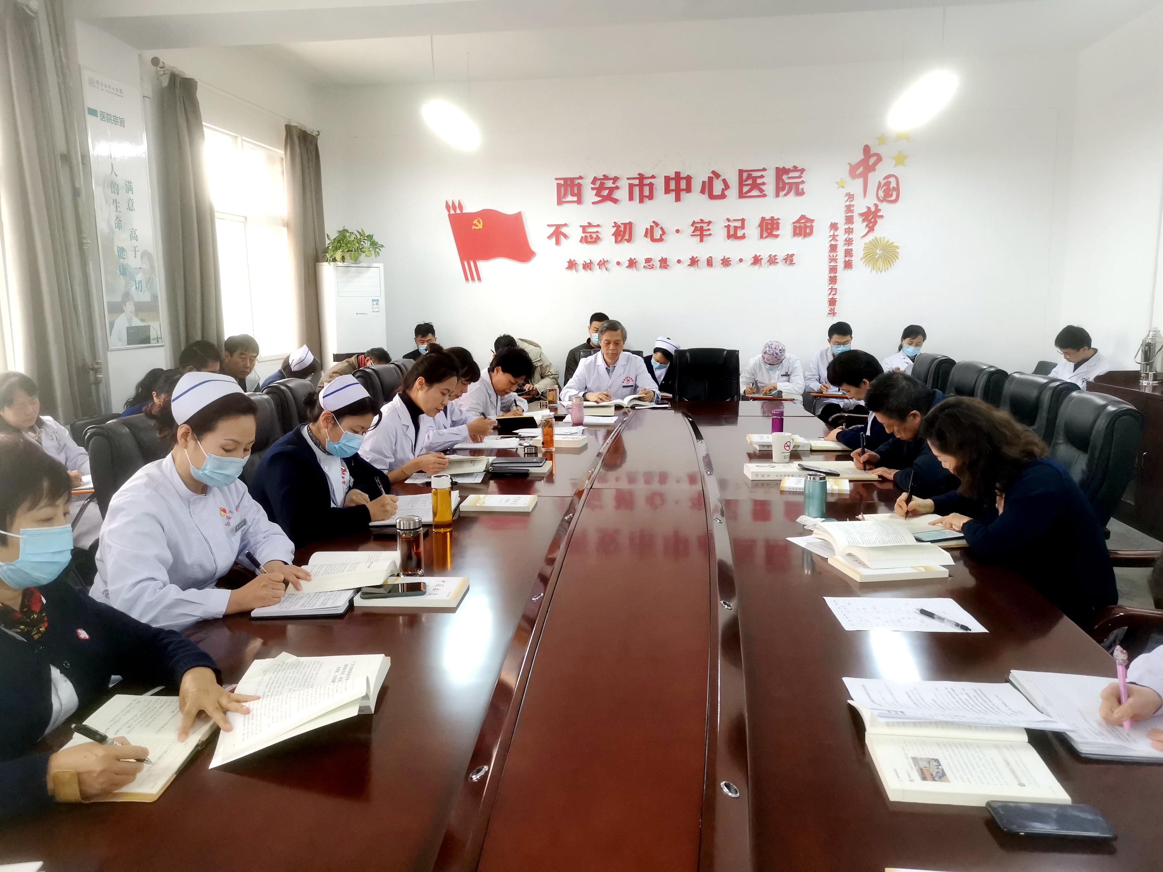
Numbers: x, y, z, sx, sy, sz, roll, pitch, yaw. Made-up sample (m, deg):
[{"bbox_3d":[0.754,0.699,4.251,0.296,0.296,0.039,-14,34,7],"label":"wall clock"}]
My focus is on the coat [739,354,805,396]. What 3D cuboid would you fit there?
[{"bbox_3d":[1.438,-0.301,6.821,0.520,0.640,0.500,0,9,8],"label":"coat"}]

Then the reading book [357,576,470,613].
[{"bbox_3d":[-0.404,0.377,2.200,0.240,0.017,0.170,0,9,6],"label":"reading book"}]

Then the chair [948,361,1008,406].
[{"bbox_3d":[1.866,0.151,4.887,0.660,1.060,0.620,0,9,7],"label":"chair"}]

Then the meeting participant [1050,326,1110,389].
[{"bbox_3d":[3.229,-0.104,5.900,0.720,1.210,0.520,-8,11,-37],"label":"meeting participant"}]

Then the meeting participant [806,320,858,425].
[{"bbox_3d":[1.871,-0.217,6.684,0.520,1.220,0.750,0,9,8],"label":"meeting participant"}]

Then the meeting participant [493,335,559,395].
[{"bbox_3d":[-0.393,-0.175,6.950,0.550,1.160,0.720,5,11,37],"label":"meeting participant"}]

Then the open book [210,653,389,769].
[{"bbox_3d":[-0.491,0.453,1.606,0.260,0.055,0.365,-2,9,-4],"label":"open book"}]

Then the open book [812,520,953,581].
[{"bbox_3d":[0.785,0.301,2.359,0.260,0.062,0.320,-1,9,-3],"label":"open book"}]

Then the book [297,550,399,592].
[{"bbox_3d":[-0.601,0.344,2.307,0.240,0.052,0.335,-1,9,-2],"label":"book"}]

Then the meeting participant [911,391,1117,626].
[{"bbox_3d":[1.170,0.473,2.560,0.630,1.150,0.500,0,9,7],"label":"meeting participant"}]

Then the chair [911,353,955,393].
[{"bbox_3d":[1.877,0.051,5.537,0.660,1.060,0.620,0,9,7],"label":"chair"}]

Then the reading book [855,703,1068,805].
[{"bbox_3d":[0.572,0.472,1.421,0.240,0.035,0.325,0,9,6],"label":"reading book"}]

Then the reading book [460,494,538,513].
[{"bbox_3d":[-0.279,0.231,3.119,0.240,0.017,0.170,0,9,6],"label":"reading book"}]

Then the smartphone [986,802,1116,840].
[{"bbox_3d":[0.619,0.508,1.196,0.143,0.009,0.071,0,9,5],"label":"smartphone"}]

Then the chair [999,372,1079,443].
[{"bbox_3d":[1.813,0.266,4.137,0.660,1.060,0.620,0,9,7],"label":"chair"}]

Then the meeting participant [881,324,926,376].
[{"bbox_3d":[2.585,-0.261,7.100,0.480,1.180,0.720,1,9,12],"label":"meeting participant"}]

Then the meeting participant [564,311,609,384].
[{"bbox_3d":[0.125,-0.296,7.150,0.540,1.320,0.720,0,9,7],"label":"meeting participant"}]

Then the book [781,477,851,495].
[{"bbox_3d":[0.851,0.181,3.300,0.237,0.016,0.172,1,9,16],"label":"book"}]

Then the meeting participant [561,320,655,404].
[{"bbox_3d":[0.190,-0.143,6.220,0.620,1.280,0.750,0,9,6],"label":"meeting participant"}]

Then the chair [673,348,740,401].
[{"bbox_3d":[0.845,-0.035,6.134,0.560,1.070,0.640,0,9,6],"label":"chair"}]

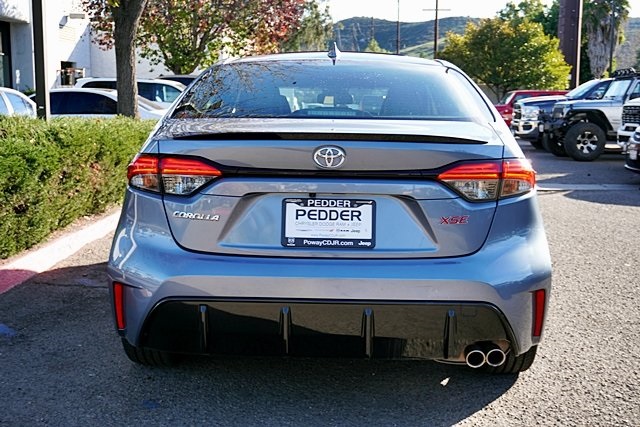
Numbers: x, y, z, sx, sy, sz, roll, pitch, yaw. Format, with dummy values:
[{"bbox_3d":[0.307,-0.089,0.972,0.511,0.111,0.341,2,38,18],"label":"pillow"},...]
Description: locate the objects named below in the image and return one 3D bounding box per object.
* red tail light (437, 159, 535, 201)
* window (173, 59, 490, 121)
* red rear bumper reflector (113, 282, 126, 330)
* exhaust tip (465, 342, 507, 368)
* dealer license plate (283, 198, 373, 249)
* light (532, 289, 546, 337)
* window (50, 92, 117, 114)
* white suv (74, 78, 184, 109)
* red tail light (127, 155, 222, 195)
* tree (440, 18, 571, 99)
[{"bbox_3d":[0.588,-0.118,2.810,0.385,0.142,0.190,-1,7,-13],"label":"red tail light"},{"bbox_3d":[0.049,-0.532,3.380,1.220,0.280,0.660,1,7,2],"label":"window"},{"bbox_3d":[-0.719,0.334,2.875,0.042,0.170,0.027,1,9,23],"label":"red rear bumper reflector"},{"bbox_3d":[0.568,0.492,2.790,0.138,0.070,0.120,1,7,2],"label":"exhaust tip"},{"bbox_3d":[0.029,0.033,2.655,0.312,0.164,0.022,1,7,2],"label":"dealer license plate"},{"bbox_3d":[0.806,0.366,2.940,0.045,0.178,0.050,-2,7,-18],"label":"light"},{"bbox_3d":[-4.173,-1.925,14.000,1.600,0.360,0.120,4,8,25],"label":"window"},{"bbox_3d":[-3.061,-2.049,17.314,4.700,1.750,1.900,4,8,25],"label":"white suv"},{"bbox_3d":[-0.522,-0.135,2.850,0.385,0.142,0.190,3,7,17],"label":"red tail light"},{"bbox_3d":[7.791,-5.693,34.101,5.100,4.800,5.000,0,7,0],"label":"tree"}]

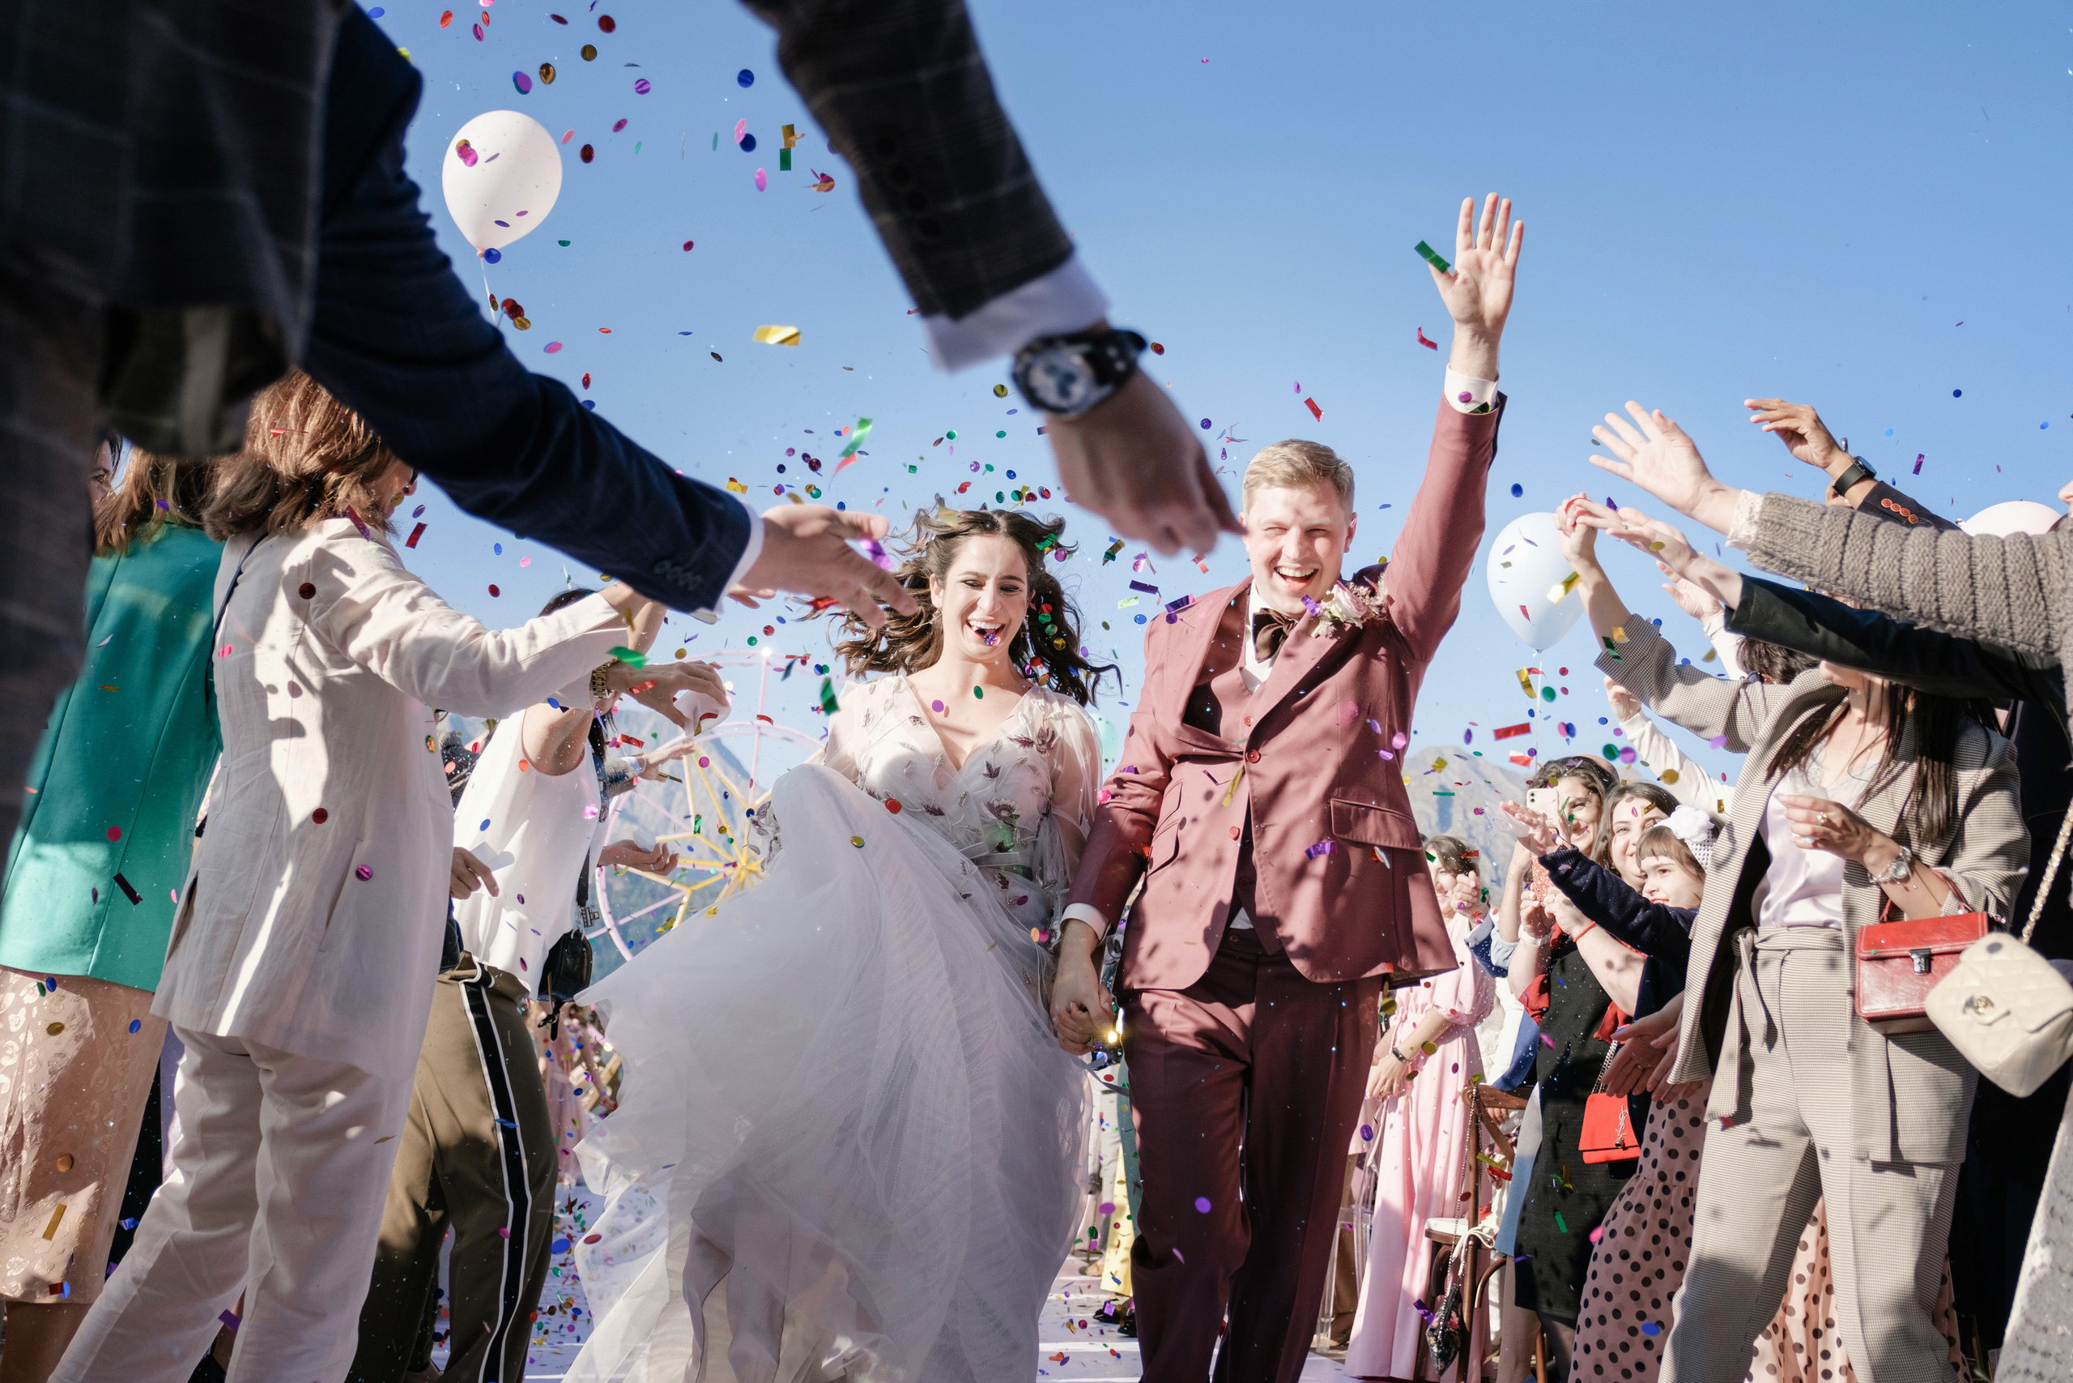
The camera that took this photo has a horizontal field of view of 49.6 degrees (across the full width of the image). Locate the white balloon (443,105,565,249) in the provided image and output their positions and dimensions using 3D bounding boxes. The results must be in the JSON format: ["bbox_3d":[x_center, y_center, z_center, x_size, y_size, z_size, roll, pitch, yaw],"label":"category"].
[{"bbox_3d":[-1.117,-1.067,4.700,0.250,0.300,0.250,10,-9,0],"label":"white balloon"}]

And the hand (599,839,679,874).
[{"bbox_3d":[-0.742,0.307,4.200,0.155,0.060,0.080,2,-9,-15],"label":"hand"}]

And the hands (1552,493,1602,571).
[{"bbox_3d":[0.843,-0.251,3.500,0.075,0.120,0.085,-10,-9,21],"label":"hands"}]

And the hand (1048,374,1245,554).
[{"bbox_3d":[0.064,-0.138,1.350,0.085,0.090,0.125,11,-39,56],"label":"hand"}]

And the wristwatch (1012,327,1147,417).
[{"bbox_3d":[0.026,-0.183,1.290,0.065,0.045,0.052,-33,0,30],"label":"wristwatch"}]

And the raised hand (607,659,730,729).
[{"bbox_3d":[-0.472,0.003,2.880,0.150,0.085,0.085,3,-9,-18],"label":"raised hand"}]

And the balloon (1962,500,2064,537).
[{"bbox_3d":[1.750,-0.186,4.000,0.250,0.300,0.250,0,-9,0],"label":"balloon"}]

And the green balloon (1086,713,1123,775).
[{"bbox_3d":[0.232,0.235,9.600,0.245,0.295,0.245,0,-9,0],"label":"green balloon"}]

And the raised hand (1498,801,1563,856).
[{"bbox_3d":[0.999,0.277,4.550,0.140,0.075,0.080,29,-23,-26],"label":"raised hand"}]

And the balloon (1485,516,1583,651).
[{"bbox_3d":[1.371,-0.301,6.150,0.270,0.383,0.270,0,-10,0],"label":"balloon"}]

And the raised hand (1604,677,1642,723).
[{"bbox_3d":[1.337,0.017,5.100,0.085,0.125,0.080,-20,8,39],"label":"raised hand"}]

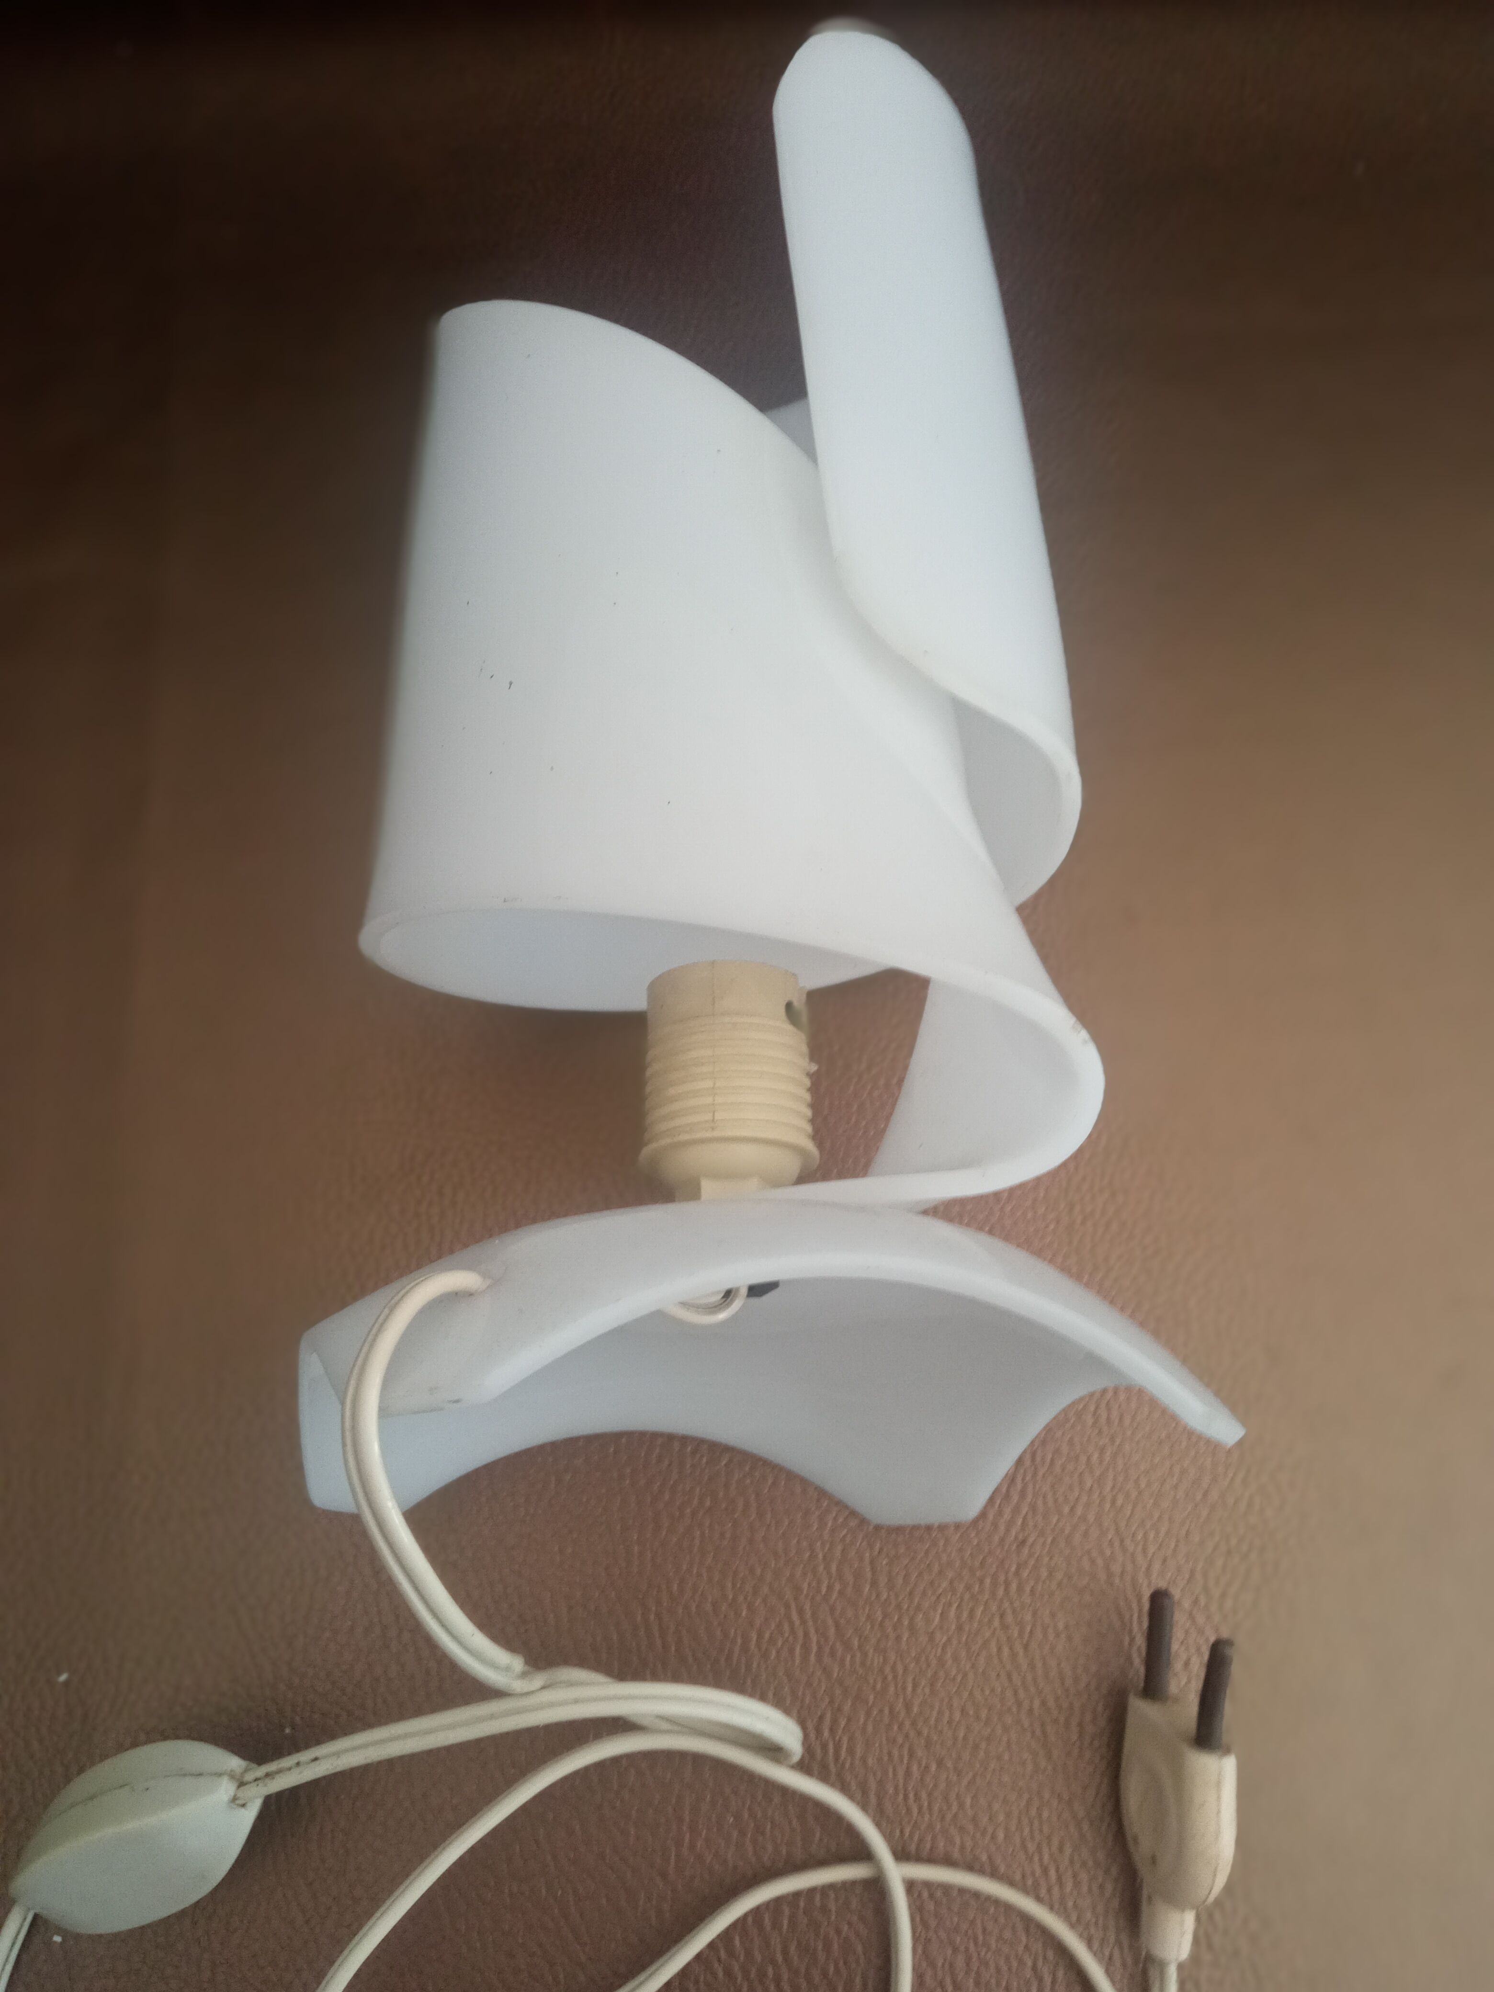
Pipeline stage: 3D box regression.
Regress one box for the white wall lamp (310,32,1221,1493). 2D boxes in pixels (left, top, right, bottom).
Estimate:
[{"bbox_3d":[-0.004,-0.057,0.293,0.129,0.122,0.285,6,65,-15],"label":"white wall lamp"}]

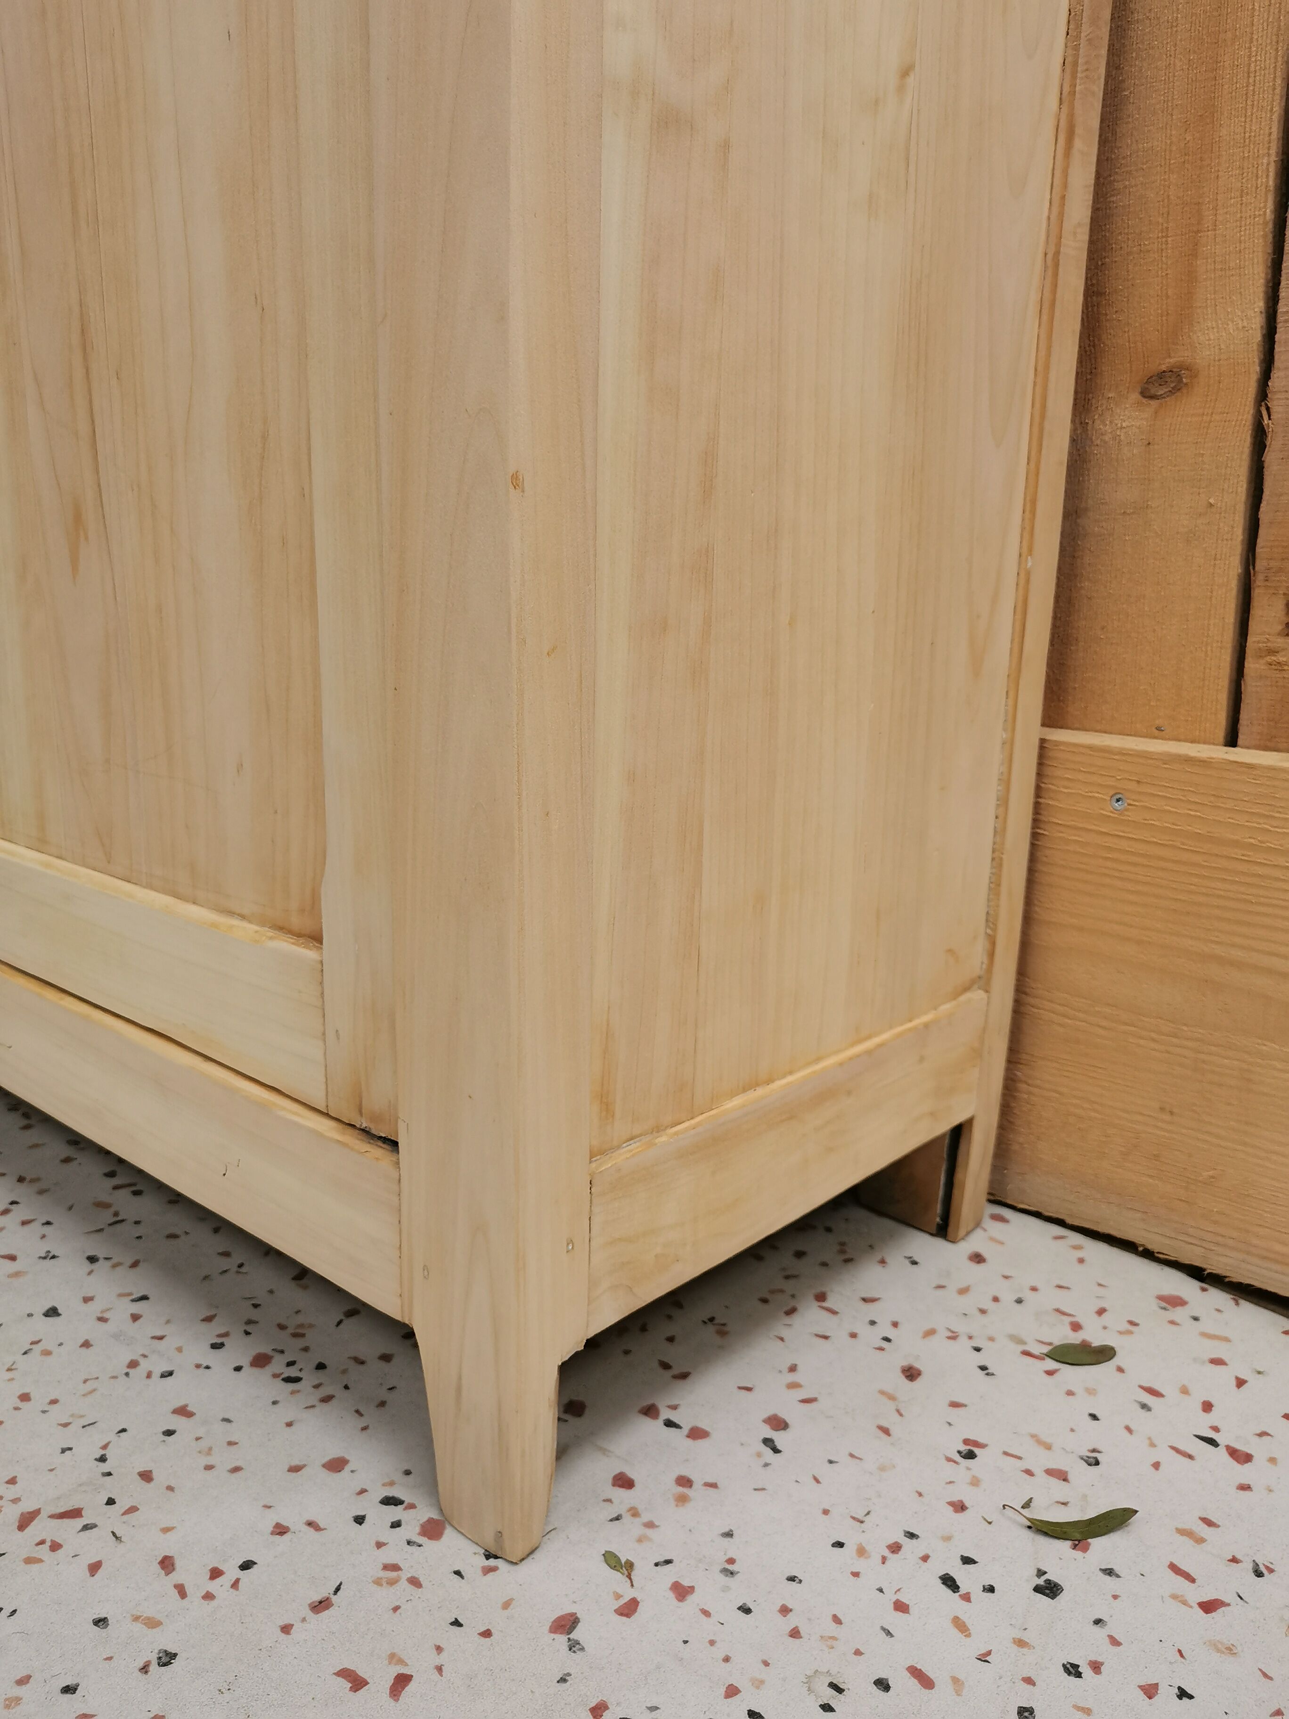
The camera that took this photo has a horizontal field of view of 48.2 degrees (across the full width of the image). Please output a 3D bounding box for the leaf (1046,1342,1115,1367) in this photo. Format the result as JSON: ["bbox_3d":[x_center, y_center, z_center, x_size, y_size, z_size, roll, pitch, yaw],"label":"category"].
[{"bbox_3d":[0.208,0.237,0.689,0.035,0.004,0.018,1,13,0],"label":"leaf"}]

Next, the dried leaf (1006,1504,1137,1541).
[{"bbox_3d":[0.169,0.262,0.569,0.052,0.009,0.017,1,13,0],"label":"dried leaf"}]

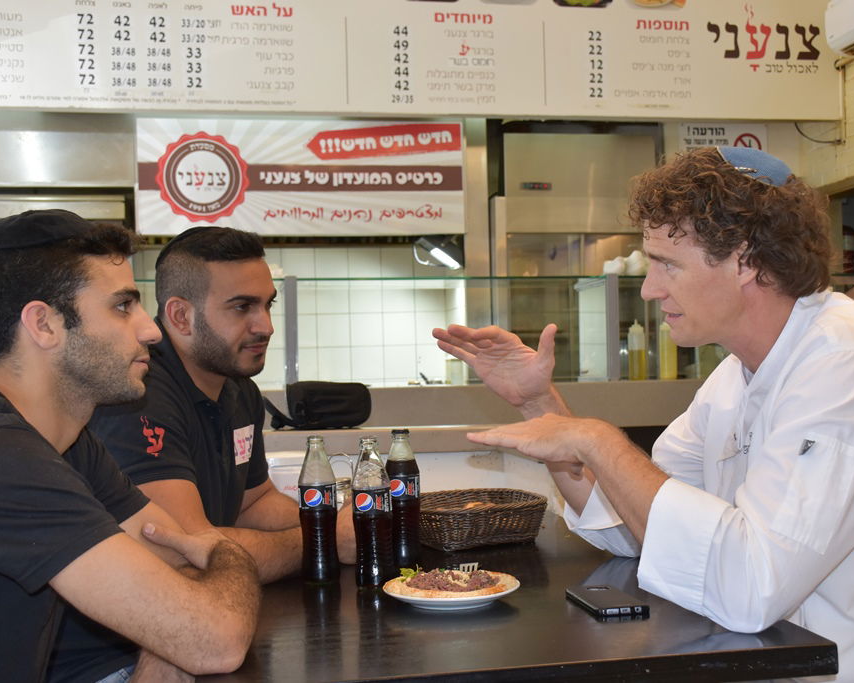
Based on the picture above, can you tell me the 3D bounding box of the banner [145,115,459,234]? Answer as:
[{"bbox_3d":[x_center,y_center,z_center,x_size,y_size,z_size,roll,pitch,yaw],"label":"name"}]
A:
[{"bbox_3d":[-0.608,-0.814,5.513,1.615,0.568,0.025,-1,0,-8],"label":"banner"}]

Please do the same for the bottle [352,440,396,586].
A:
[{"bbox_3d":[-0.089,0.277,1.806,0.064,0.232,0.064,-2,0,0],"label":"bottle"}]

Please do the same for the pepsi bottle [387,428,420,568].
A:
[{"bbox_3d":[-0.042,0.273,1.940,0.064,0.232,0.064,-2,0,0],"label":"pepsi bottle"}]

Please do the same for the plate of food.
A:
[{"bbox_3d":[0.038,0.370,1.690,0.210,0.046,0.210,-2,0,0],"label":"plate of food"}]

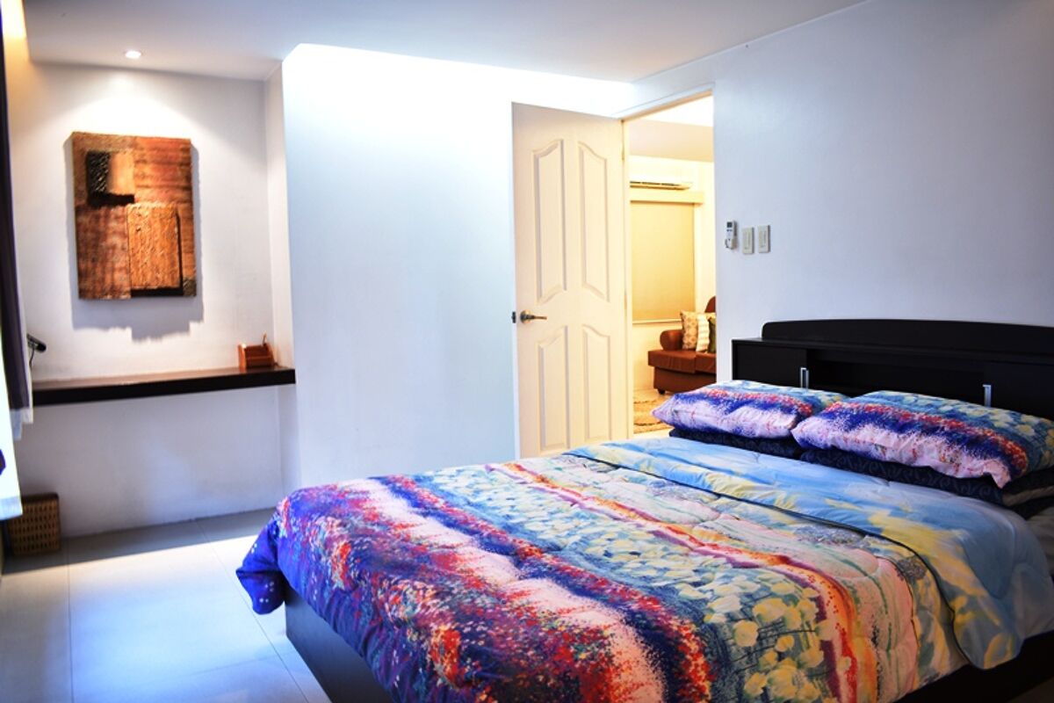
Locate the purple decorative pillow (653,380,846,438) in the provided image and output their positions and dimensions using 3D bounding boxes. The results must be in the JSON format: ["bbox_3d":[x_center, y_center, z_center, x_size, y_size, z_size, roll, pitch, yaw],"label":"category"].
[{"bbox_3d":[0.944,0.220,3.196,0.524,0.149,0.750,-4,6,-30],"label":"purple decorative pillow"}]

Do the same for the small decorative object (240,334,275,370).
[{"bbox_3d":[-1.373,-0.003,4.002,0.155,0.171,0.167,-4,6,-30],"label":"small decorative object"}]

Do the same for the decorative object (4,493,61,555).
[{"bbox_3d":[-2.223,0.787,3.581,0.186,0.231,0.167,-4,6,-30],"label":"decorative object"}]

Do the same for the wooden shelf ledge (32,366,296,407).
[{"bbox_3d":[-1.720,0.148,3.676,1.178,0.064,0.432,-4,6,-30],"label":"wooden shelf ledge"}]

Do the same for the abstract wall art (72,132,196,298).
[{"bbox_3d":[-1.856,-0.635,3.756,0.502,0.760,0.048,-4,6,-30],"label":"abstract wall art"}]

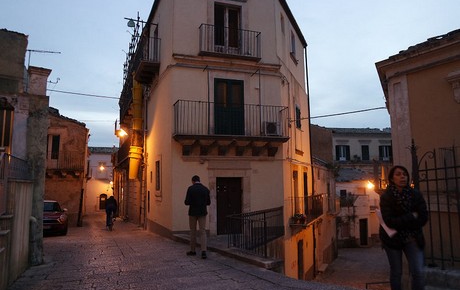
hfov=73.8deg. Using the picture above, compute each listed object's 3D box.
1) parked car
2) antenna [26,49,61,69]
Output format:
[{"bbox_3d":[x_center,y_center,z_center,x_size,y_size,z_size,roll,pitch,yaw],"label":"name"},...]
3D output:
[{"bbox_3d":[-8.407,3.257,14.036,1.730,1.480,3.950,3,-7,-27],"label":"parked car"},{"bbox_3d":[-5.939,-2.767,9.800,1.080,0.640,0.450,1,-6,-12],"label":"antenna"}]

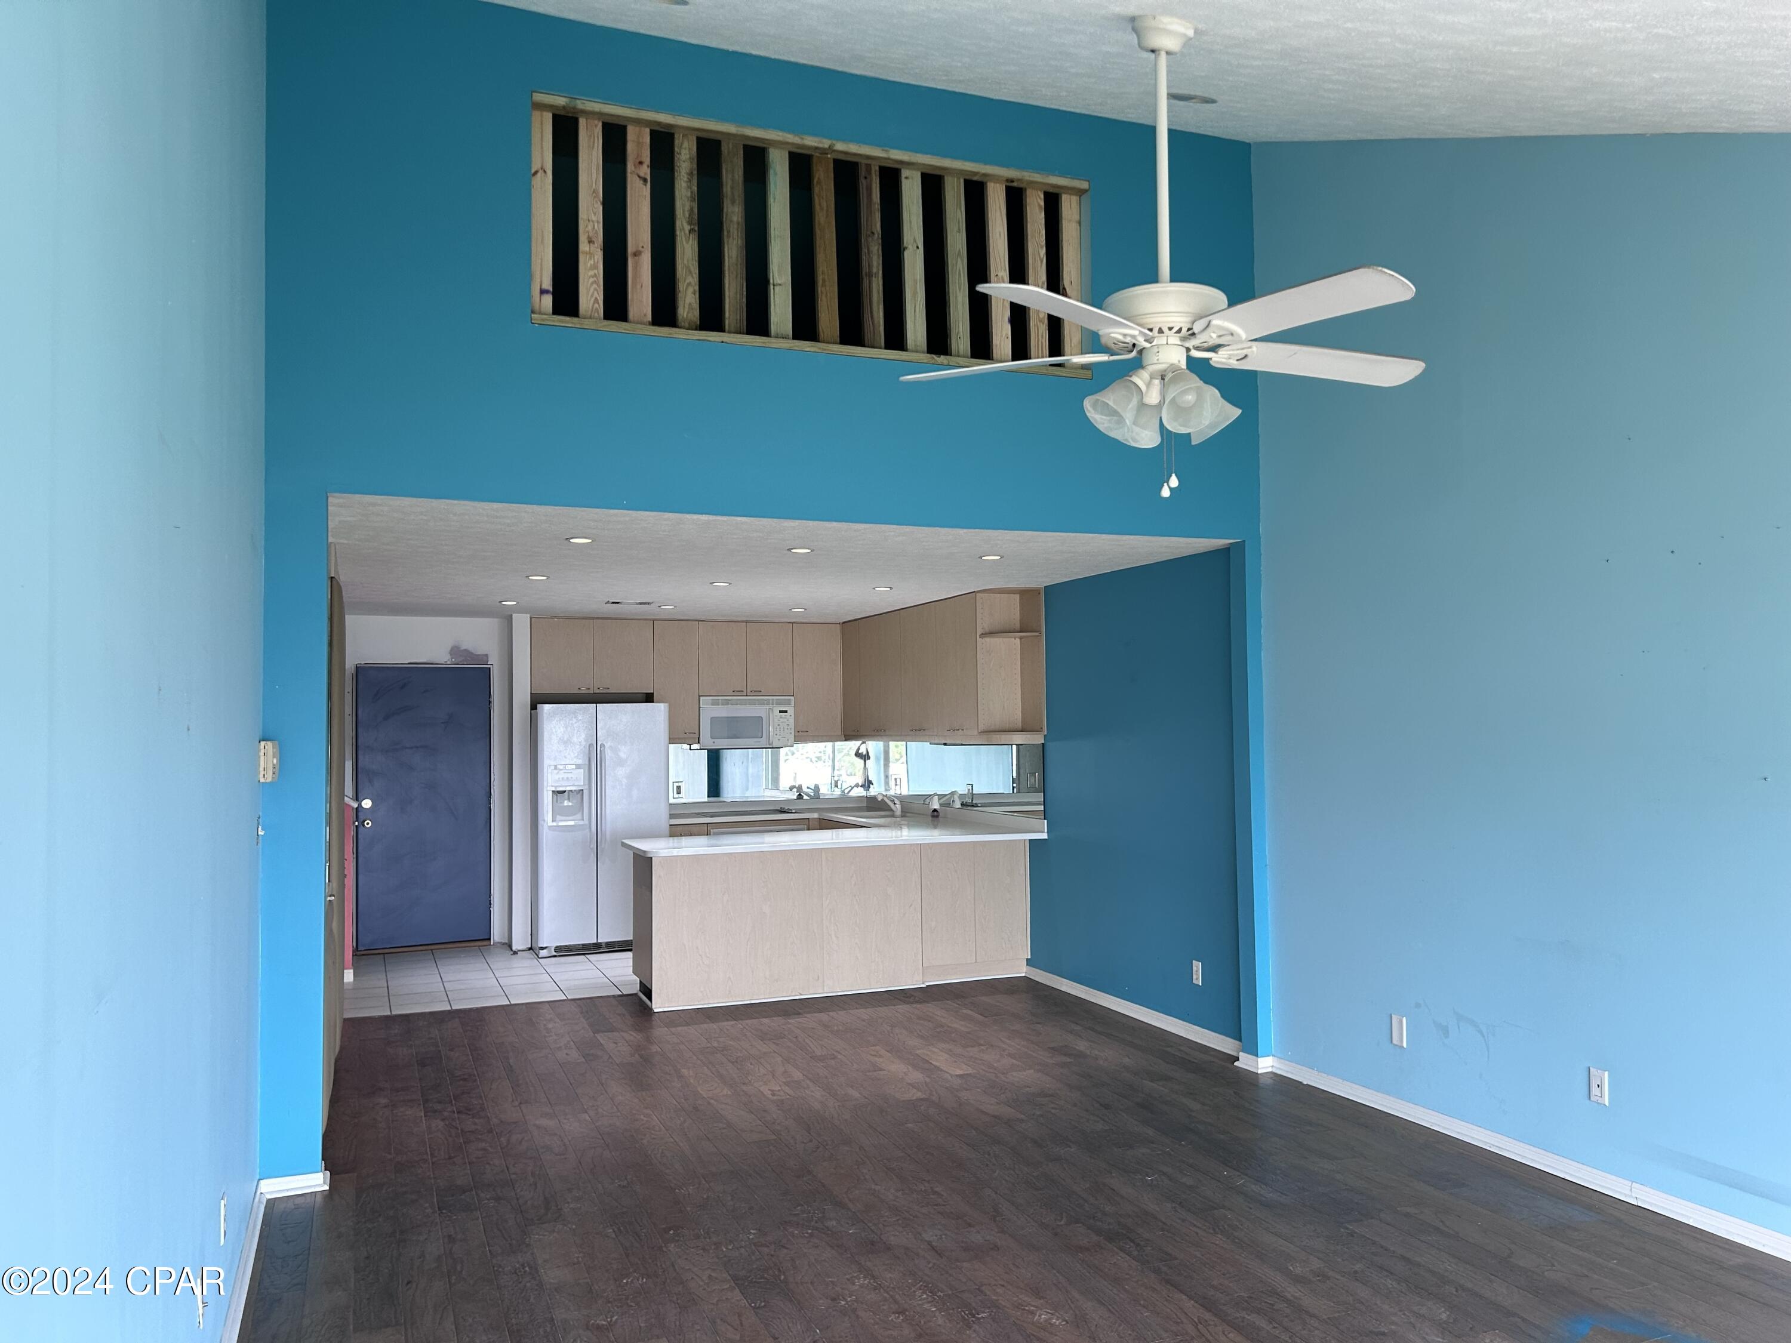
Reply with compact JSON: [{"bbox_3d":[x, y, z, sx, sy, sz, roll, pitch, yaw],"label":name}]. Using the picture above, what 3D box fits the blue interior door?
[{"bbox_3d":[-3.423,0.969,9.775,0.913,2.022,0.050,0,-3,-22],"label":"blue interior door"}]

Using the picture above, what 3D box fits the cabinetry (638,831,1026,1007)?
[{"bbox_3d":[-0.382,1.471,8.246,2.333,0.880,0.615,0,-3,-22],"label":"cabinetry"}]

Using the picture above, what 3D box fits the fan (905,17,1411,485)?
[{"bbox_3d":[0.654,-1.013,3.186,1.330,1.123,1.330,0,-3,-22],"label":"fan"}]

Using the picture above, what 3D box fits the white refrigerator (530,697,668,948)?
[{"bbox_3d":[-2.166,1.118,9.790,0.916,1.760,0.750,0,-3,-22],"label":"white refrigerator"}]

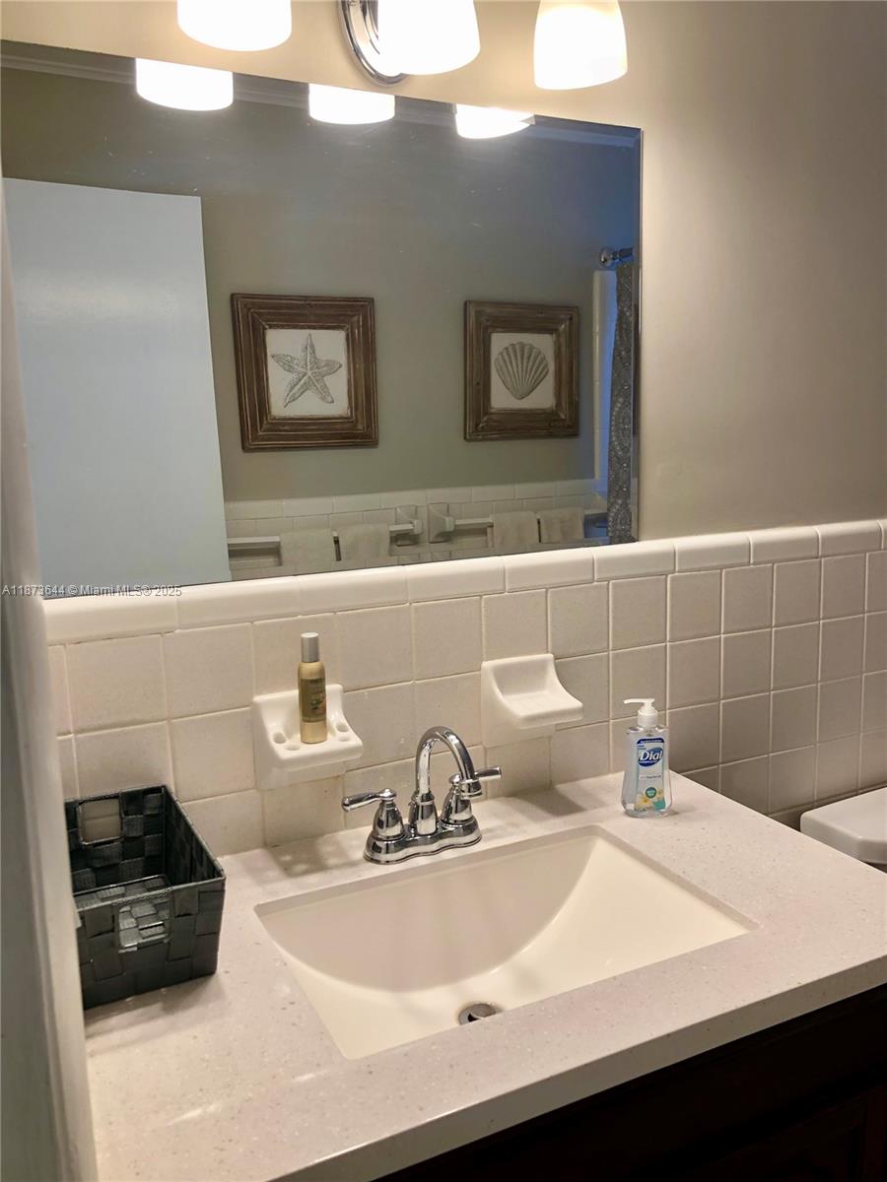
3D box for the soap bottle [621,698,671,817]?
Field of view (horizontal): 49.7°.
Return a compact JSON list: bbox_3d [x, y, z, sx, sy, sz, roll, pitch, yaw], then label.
[{"bbox_3d":[0.285,0.229,1.336,0.070,0.162,0.046,-2,10,-3],"label":"soap bottle"}]

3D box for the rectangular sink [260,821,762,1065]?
[{"bbox_3d":[0.065,0.440,1.078,0.478,0.158,0.316,-6,11,-25],"label":"rectangular sink"}]

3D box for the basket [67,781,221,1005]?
[{"bbox_3d":[-0.348,0.323,1.042,0.157,0.108,0.282,-7,11,-27],"label":"basket"}]

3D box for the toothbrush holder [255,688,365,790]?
[{"bbox_3d":[-0.167,0.197,1.216,0.118,0.123,0.092,-6,11,-25],"label":"toothbrush holder"}]

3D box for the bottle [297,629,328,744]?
[{"bbox_3d":[-0.167,0.123,1.219,0.036,0.141,0.036,-6,11,-25],"label":"bottle"}]

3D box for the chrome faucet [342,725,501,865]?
[{"bbox_3d":[0.003,0.255,1.175,0.225,0.180,0.190,-6,11,-25],"label":"chrome faucet"}]

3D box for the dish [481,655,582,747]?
[{"bbox_3d":[0.129,0.163,1.353,0.117,0.123,0.094,-6,11,-25],"label":"dish"}]

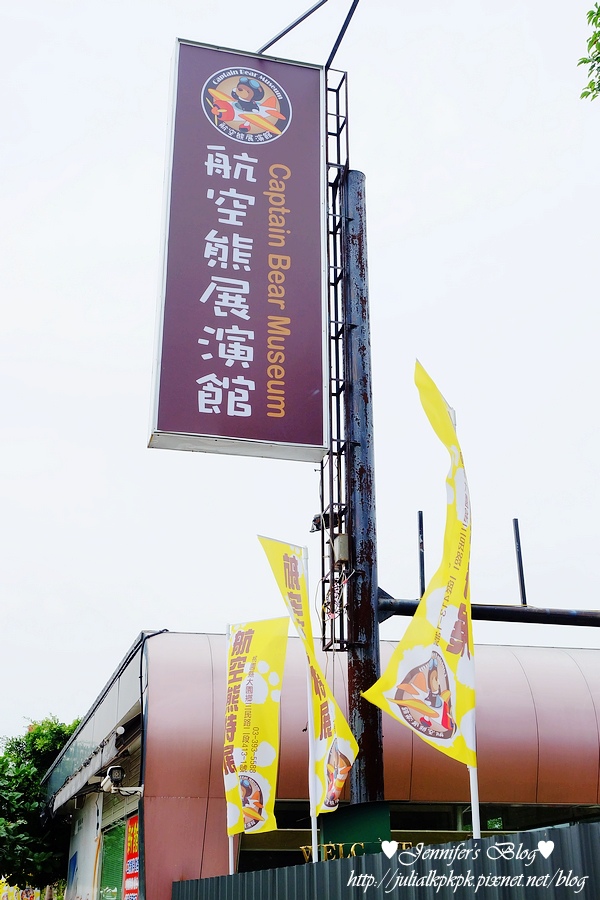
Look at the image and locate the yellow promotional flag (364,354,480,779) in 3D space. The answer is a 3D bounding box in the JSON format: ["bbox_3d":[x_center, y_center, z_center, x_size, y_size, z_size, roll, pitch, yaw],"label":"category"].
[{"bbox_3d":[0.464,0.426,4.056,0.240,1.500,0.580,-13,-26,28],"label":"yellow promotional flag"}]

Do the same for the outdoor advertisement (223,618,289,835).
[{"bbox_3d":[-0.296,1.956,7.491,0.560,1.520,0.160,-16,-28,33],"label":"outdoor advertisement"}]

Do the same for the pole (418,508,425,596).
[{"bbox_3d":[1.646,1.383,14.196,0.060,1.230,0.060,6,-24,-13],"label":"pole"}]

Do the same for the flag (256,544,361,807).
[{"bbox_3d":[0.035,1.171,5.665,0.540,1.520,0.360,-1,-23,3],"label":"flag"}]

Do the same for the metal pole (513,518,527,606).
[{"bbox_3d":[3.046,1.524,14.548,0.060,1.260,0.060,6,-24,-13],"label":"metal pole"}]

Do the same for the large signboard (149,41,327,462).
[{"bbox_3d":[-0.809,-3.105,15.535,2.400,6.703,0.511,6,-24,-13],"label":"large signboard"}]

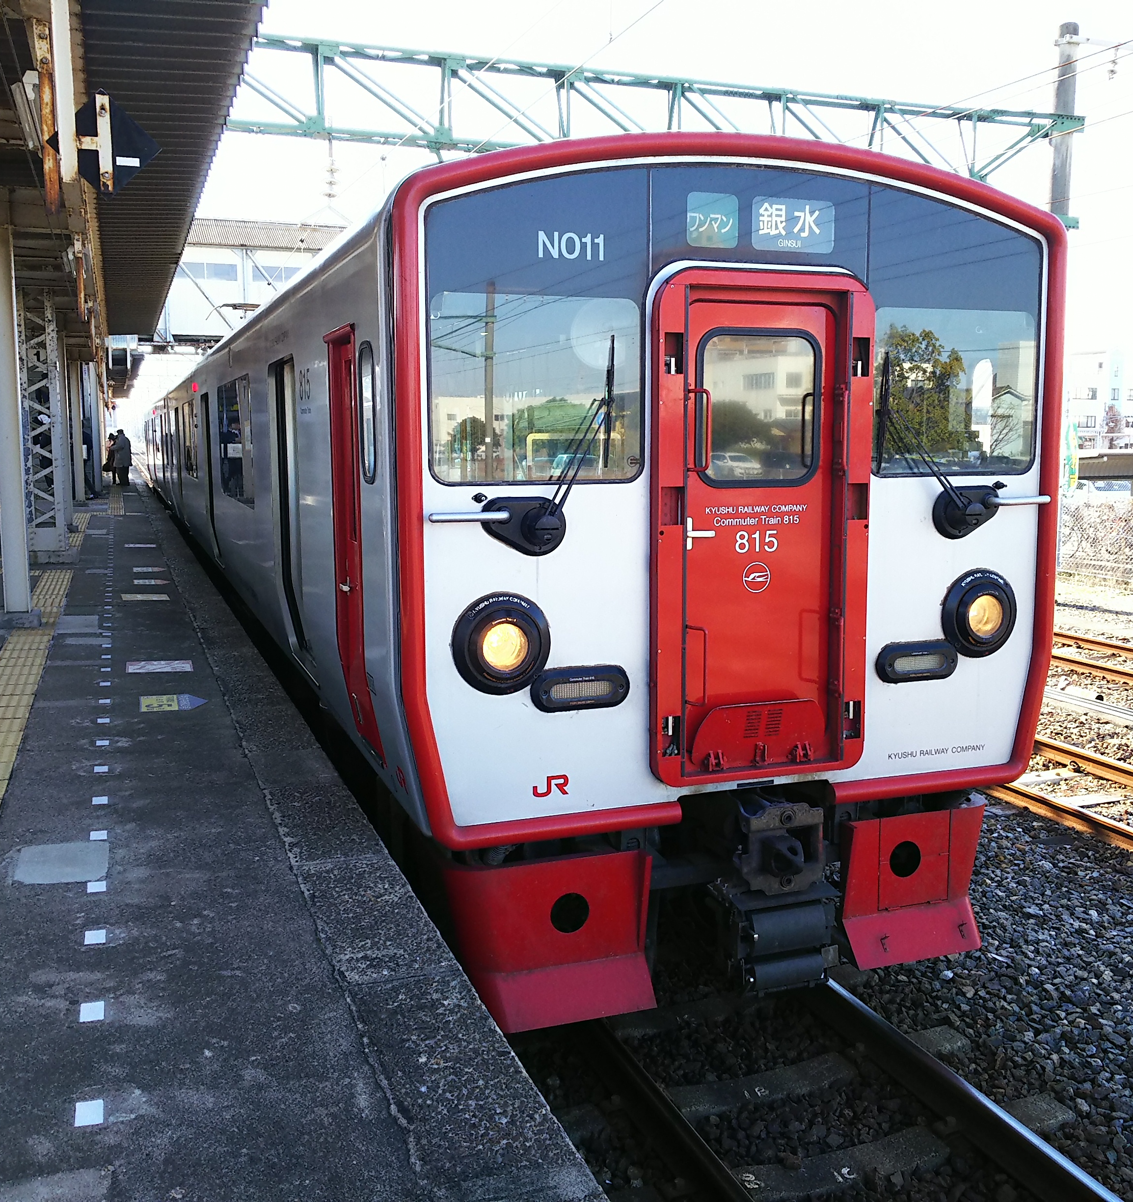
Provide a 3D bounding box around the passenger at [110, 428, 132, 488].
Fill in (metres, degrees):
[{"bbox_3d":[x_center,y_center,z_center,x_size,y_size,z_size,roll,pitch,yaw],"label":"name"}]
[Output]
[{"bbox_3d":[-13.219,-4.264,35.800,0.550,1.670,0.420,-5,9,-30],"label":"passenger"}]

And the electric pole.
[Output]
[{"bbox_3d":[7.458,-4.195,18.274,0.320,8.800,0.320,-3,8,-20],"label":"electric pole"}]

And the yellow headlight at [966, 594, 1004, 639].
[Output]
[{"bbox_3d":[1.801,0.068,5.127,0.180,0.180,0.090,-3,8,-20],"label":"yellow headlight"}]

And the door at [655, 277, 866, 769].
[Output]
[{"bbox_3d":[0.762,-0.267,4.769,0.950,1.980,0.160,-3,8,-20],"label":"door"}]

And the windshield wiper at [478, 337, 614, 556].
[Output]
[{"bbox_3d":[-0.068,-0.554,4.313,0.520,0.780,0.150,-3,8,-20],"label":"windshield wiper"}]

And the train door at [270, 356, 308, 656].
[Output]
[{"bbox_3d":[-1.611,-0.503,7.098,0.130,1.800,1.200,-3,8,-20],"label":"train door"}]

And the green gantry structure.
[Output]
[{"bbox_3d":[1.298,-6.297,15.853,13.400,1.100,0.500,-3,8,-19],"label":"green gantry structure"}]

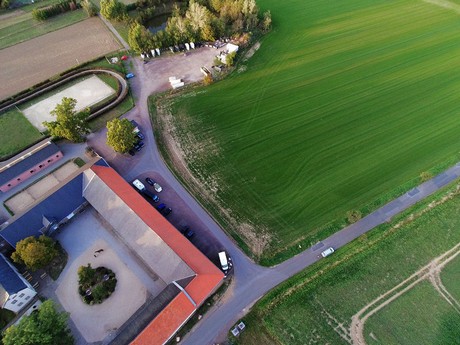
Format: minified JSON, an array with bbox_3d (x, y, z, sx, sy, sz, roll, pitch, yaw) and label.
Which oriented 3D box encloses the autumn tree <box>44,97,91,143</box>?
[{"bbox_3d":[-66.187,-20.544,120.576,15.800,20.000,15.800,2,54,0],"label":"autumn tree"}]

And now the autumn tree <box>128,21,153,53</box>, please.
[{"bbox_3d":[-50.212,-73.620,160.864,12.000,17.300,12.000,2,54,0],"label":"autumn tree"}]

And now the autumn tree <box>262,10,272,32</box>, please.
[{"bbox_3d":[22.667,-90.910,177.321,6.000,13.500,6.000,2,54,0],"label":"autumn tree"}]

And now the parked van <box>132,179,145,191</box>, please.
[{"bbox_3d":[-35.088,5.435,113.342,5.000,2.500,2.150,38,62,23],"label":"parked van"}]

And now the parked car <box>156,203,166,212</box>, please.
[{"bbox_3d":[-25.616,12.842,108.834,4.000,1.500,1.750,-27,59,-19],"label":"parked car"}]

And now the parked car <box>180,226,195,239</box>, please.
[{"bbox_3d":[-14.382,21.472,102.867,4.300,1.500,1.800,-35,62,-24],"label":"parked car"}]

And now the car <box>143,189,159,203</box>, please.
[{"bbox_3d":[-29.796,8.942,111.304,5.800,1.900,1.950,33,60,21],"label":"car"}]

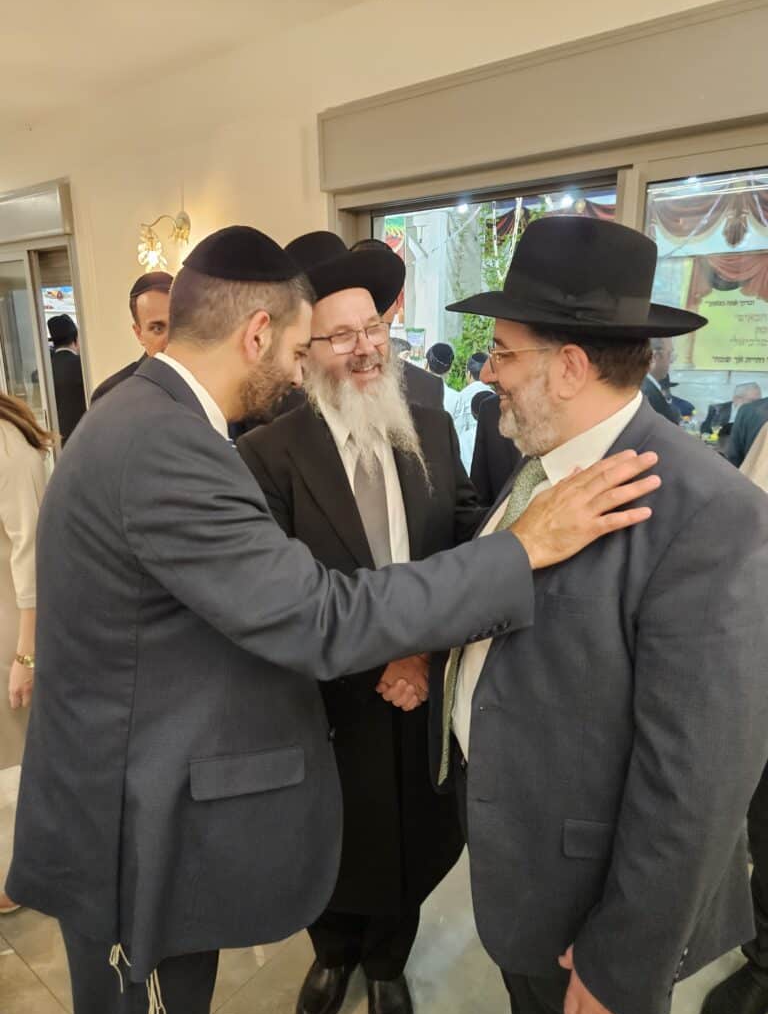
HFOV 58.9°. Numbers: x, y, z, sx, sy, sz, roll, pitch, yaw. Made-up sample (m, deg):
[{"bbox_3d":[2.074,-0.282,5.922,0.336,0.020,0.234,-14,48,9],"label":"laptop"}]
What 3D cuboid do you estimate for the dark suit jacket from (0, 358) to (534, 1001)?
[{"bbox_3d":[-0.232,0.208,1.004,0.680,0.820,0.520,-7,16,-22],"label":"dark suit jacket"}]

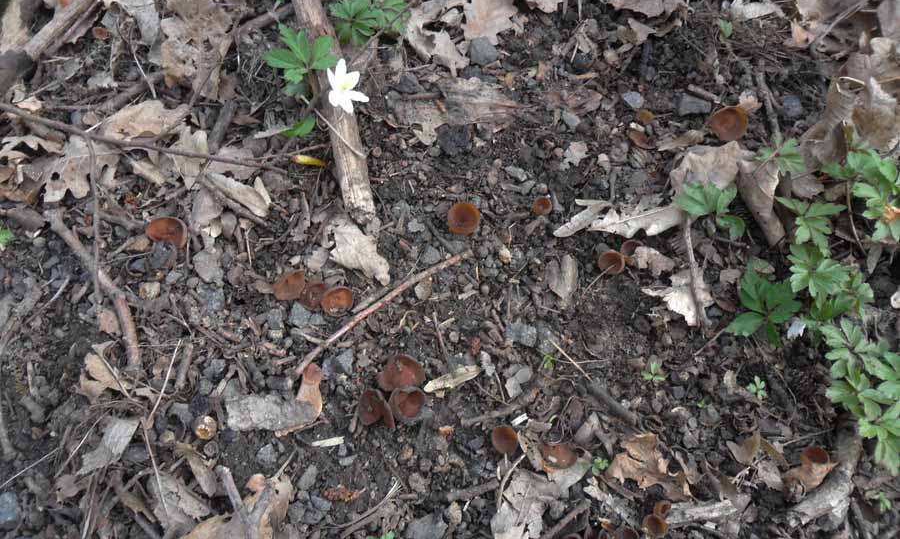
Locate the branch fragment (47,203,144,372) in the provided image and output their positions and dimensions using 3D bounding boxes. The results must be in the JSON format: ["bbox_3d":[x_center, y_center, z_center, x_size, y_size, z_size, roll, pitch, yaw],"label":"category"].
[{"bbox_3d":[-0.259,0.008,0.515,0.020,0.014,0.169,-32,62,-19],"label":"branch fragment"}]

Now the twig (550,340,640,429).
[{"bbox_3d":[0.103,0.081,0.507,0.010,0.010,0.085,-37,66,-19],"label":"twig"}]

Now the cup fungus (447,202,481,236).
[{"bbox_3d":[0.010,-0.038,0.532,0.025,0.017,0.025,0,58,0],"label":"cup fungus"}]

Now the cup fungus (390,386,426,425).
[{"bbox_3d":[-0.028,0.090,0.462,0.024,0.014,0.024,3,62,-6],"label":"cup fungus"}]

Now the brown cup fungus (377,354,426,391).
[{"bbox_3d":[-0.033,0.070,0.475,0.033,0.018,0.027,1,77,-3],"label":"brown cup fungus"}]

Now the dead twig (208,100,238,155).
[{"bbox_3d":[-0.192,-0.122,0.597,0.012,0.009,0.061,3,57,2],"label":"dead twig"}]

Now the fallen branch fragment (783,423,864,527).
[{"bbox_3d":[0.256,0.141,0.467,0.032,0.020,0.087,38,67,20],"label":"fallen branch fragment"}]

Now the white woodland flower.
[{"bbox_3d":[-0.080,-0.144,0.551,0.036,0.018,0.036,12,87,-18],"label":"white woodland flower"}]

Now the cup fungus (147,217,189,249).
[{"bbox_3d":[-0.228,-0.030,0.568,0.033,0.017,0.028,0,60,0],"label":"cup fungus"}]

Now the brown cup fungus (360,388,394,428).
[{"bbox_3d":[-0.048,0.091,0.461,0.024,0.015,0.024,0,77,0],"label":"brown cup fungus"}]

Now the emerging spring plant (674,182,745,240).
[{"bbox_3d":[0.191,-0.043,0.517,0.047,0.033,0.042,0,58,0],"label":"emerging spring plant"}]

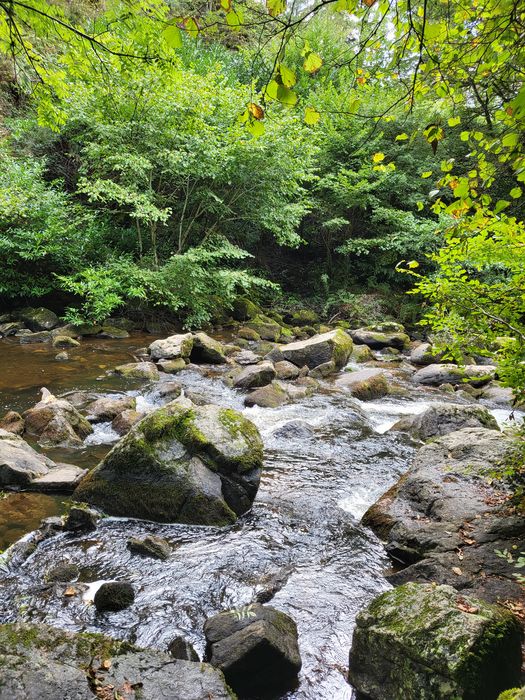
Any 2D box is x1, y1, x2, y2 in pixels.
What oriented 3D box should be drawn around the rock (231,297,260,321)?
[{"bbox_3d":[-0.366,-0.900,11.385,0.645,0.502,0.581,0,10,0],"label":"rock"}]

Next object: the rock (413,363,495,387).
[{"bbox_3d":[2.698,0.342,7.422,1.103,0.273,0.606,0,10,0],"label":"rock"}]

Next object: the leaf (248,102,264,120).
[{"bbox_3d":[-0.026,-1.041,2.300,0.060,0.072,0.030,0,9,0],"label":"leaf"}]

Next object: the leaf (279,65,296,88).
[{"bbox_3d":[0.088,-0.962,1.850,0.058,0.075,0.028,-2,8,-15],"label":"leaf"}]

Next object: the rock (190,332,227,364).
[{"bbox_3d":[-1.033,-0.037,10.000,0.709,0.556,0.602,0,8,-4],"label":"rock"}]

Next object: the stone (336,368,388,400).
[{"bbox_3d":[1.495,0.516,7.861,0.777,0.413,0.700,-5,10,-30],"label":"stone"}]

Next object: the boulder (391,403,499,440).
[{"bbox_3d":[2.166,0.892,6.406,1.171,0.410,0.703,1,8,10],"label":"boulder"}]

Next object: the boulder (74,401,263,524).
[{"bbox_3d":[-0.738,0.864,4.240,1.421,0.777,1.023,3,11,18],"label":"boulder"}]

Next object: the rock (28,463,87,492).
[{"bbox_3d":[-1.730,1.076,4.454,0.419,0.151,0.398,0,10,0],"label":"rock"}]

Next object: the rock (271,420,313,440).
[{"bbox_3d":[0.300,0.836,5.476,0.433,0.151,0.325,0,10,0],"label":"rock"}]

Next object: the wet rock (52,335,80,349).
[{"bbox_3d":[-4.391,-0.194,11.800,0.546,0.272,0.382,-2,8,-12],"label":"wet rock"}]

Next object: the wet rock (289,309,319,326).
[{"bbox_3d":[1.035,-0.822,13.402,0.737,0.458,0.590,0,8,0],"label":"wet rock"}]

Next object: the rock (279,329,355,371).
[{"bbox_3d":[0.995,-0.021,9.801,1.251,0.689,0.776,3,9,20],"label":"rock"}]

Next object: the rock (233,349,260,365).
[{"bbox_3d":[-0.241,0.104,8.490,0.418,0.238,0.314,0,10,0],"label":"rock"}]

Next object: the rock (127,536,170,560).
[{"bbox_3d":[-0.755,1.308,3.488,0.278,0.108,0.181,2,11,12],"label":"rock"}]

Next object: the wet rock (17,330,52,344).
[{"bbox_3d":[-4.313,-0.239,10.000,0.571,0.243,0.399,0,10,0],"label":"wet rock"}]

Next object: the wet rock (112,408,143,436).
[{"bbox_3d":[-1.541,0.837,6.070,0.381,0.287,0.343,0,9,0],"label":"wet rock"}]

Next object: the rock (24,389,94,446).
[{"bbox_3d":[-2.288,0.753,5.869,0.781,0.582,0.664,0,9,0],"label":"rock"}]

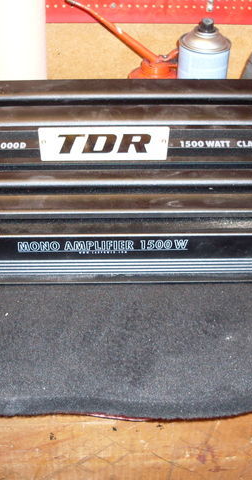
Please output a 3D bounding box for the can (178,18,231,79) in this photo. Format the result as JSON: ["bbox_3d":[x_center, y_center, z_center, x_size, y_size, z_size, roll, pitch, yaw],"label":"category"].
[{"bbox_3d":[0.099,-0.199,0.920,0.066,0.188,0.066,6,38,5],"label":"can"}]

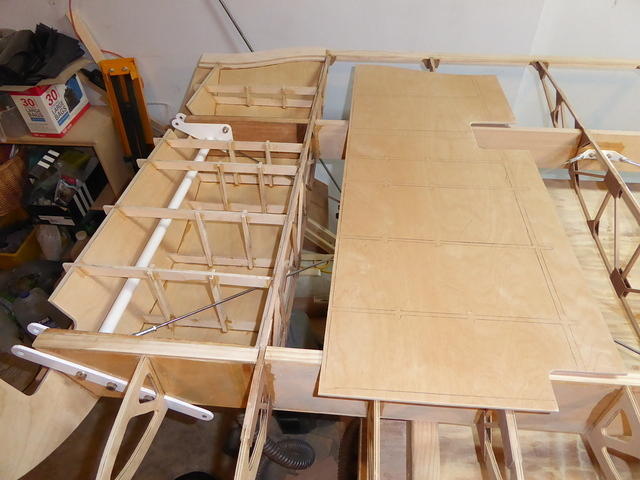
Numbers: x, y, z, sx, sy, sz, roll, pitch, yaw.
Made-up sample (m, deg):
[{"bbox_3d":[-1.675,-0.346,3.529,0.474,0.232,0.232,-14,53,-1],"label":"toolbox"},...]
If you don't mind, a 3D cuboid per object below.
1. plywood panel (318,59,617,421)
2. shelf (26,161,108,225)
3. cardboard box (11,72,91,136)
[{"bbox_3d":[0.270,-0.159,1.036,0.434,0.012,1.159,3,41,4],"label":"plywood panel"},{"bbox_3d":[-1.099,-0.212,2.054,0.157,0.117,0.331,2,43,5],"label":"shelf"},{"bbox_3d":[-1.086,-0.562,1.890,0.126,0.168,0.247,4,43,7],"label":"cardboard box"}]

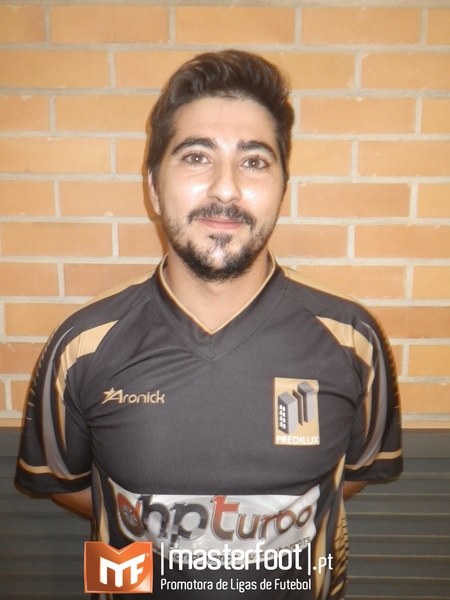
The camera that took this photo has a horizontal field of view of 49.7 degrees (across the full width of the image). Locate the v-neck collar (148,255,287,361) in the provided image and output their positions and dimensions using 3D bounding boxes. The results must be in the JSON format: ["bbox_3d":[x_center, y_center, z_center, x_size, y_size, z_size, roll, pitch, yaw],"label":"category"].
[{"bbox_3d":[-0.010,0.000,0.672,0.187,0.140,0.145,0,9,-2],"label":"v-neck collar"}]

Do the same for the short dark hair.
[{"bbox_3d":[-0.006,-0.213,0.628,0.183,0.185,0.195,3,7,-7],"label":"short dark hair"}]

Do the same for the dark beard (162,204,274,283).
[{"bbox_3d":[-0.008,-0.065,0.565,0.130,0.087,0.082,3,7,-7],"label":"dark beard"}]

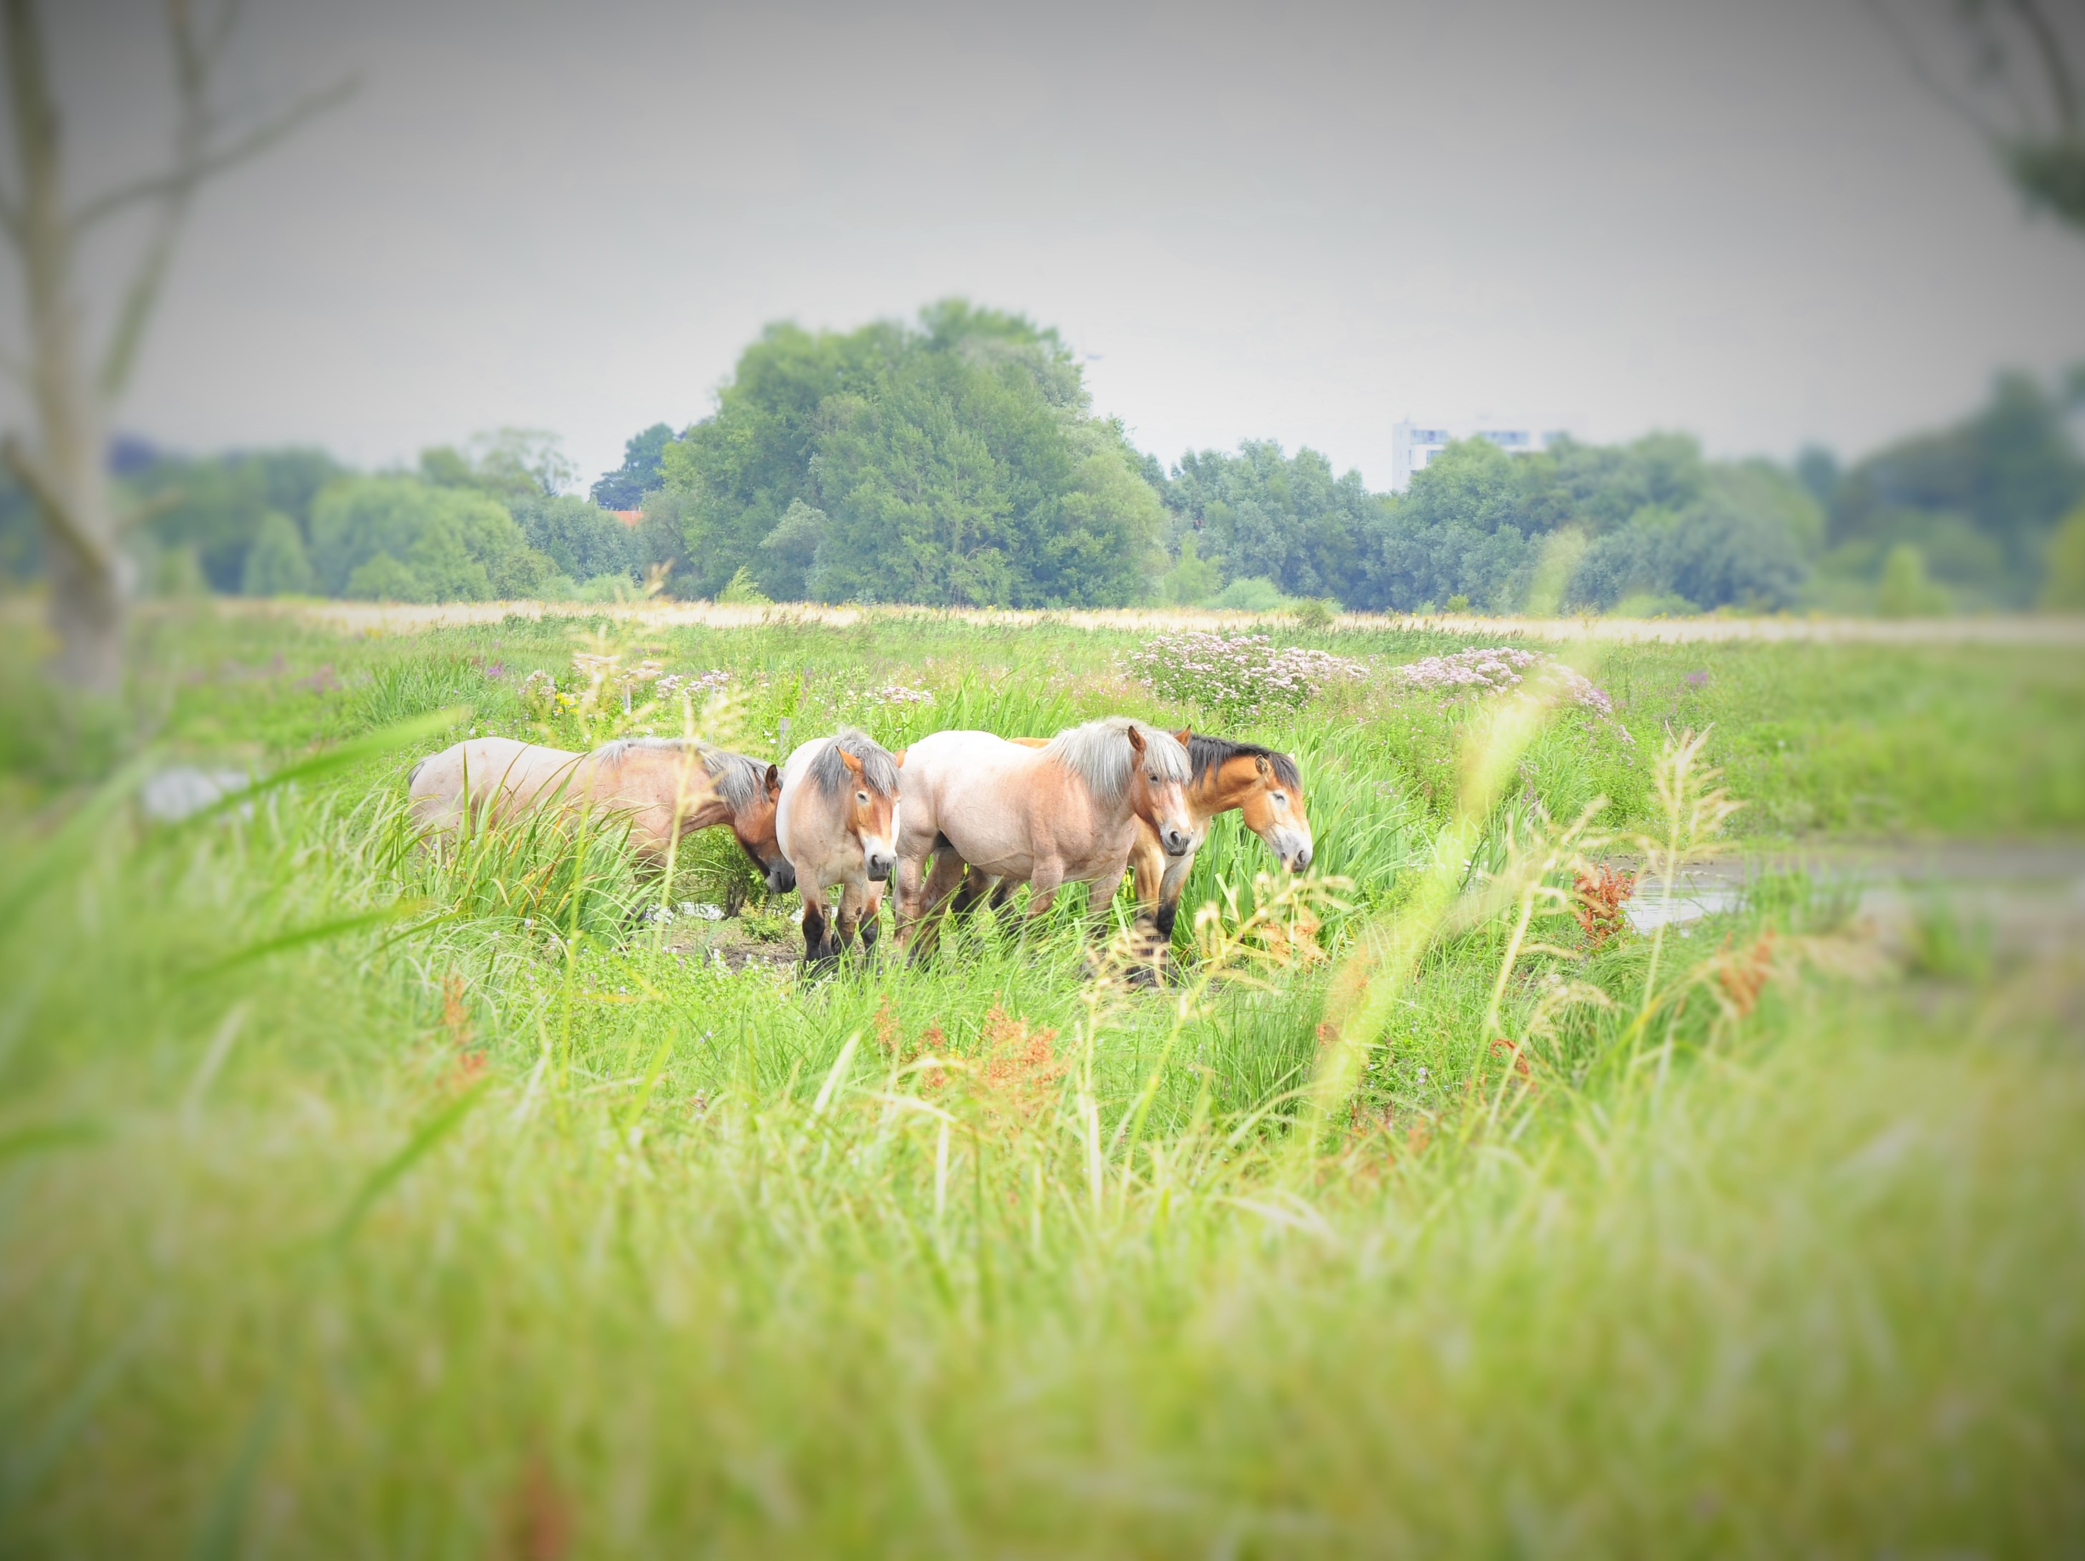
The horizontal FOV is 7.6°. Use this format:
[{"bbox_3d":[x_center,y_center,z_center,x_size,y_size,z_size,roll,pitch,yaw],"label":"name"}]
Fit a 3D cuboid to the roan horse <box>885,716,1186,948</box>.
[{"bbox_3d":[0.027,0.415,93.000,2.100,1.570,0.700,1,1,41],"label":"roan horse"}]

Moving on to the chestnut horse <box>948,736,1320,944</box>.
[{"bbox_3d":[0.548,0.459,94.300,2.200,1.500,0.680,0,1,20],"label":"chestnut horse"}]

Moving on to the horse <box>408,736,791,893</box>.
[{"bbox_3d":[-2.678,0.449,94.500,2.280,1.430,0.660,0,1,7],"label":"horse"}]

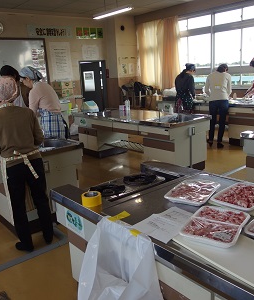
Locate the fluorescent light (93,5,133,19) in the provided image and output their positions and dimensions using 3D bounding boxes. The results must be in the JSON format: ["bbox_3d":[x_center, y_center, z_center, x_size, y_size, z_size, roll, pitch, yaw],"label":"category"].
[{"bbox_3d":[-0.296,-2.617,6.165,0.200,0.100,1.250,-14,17,-38],"label":"fluorescent light"}]

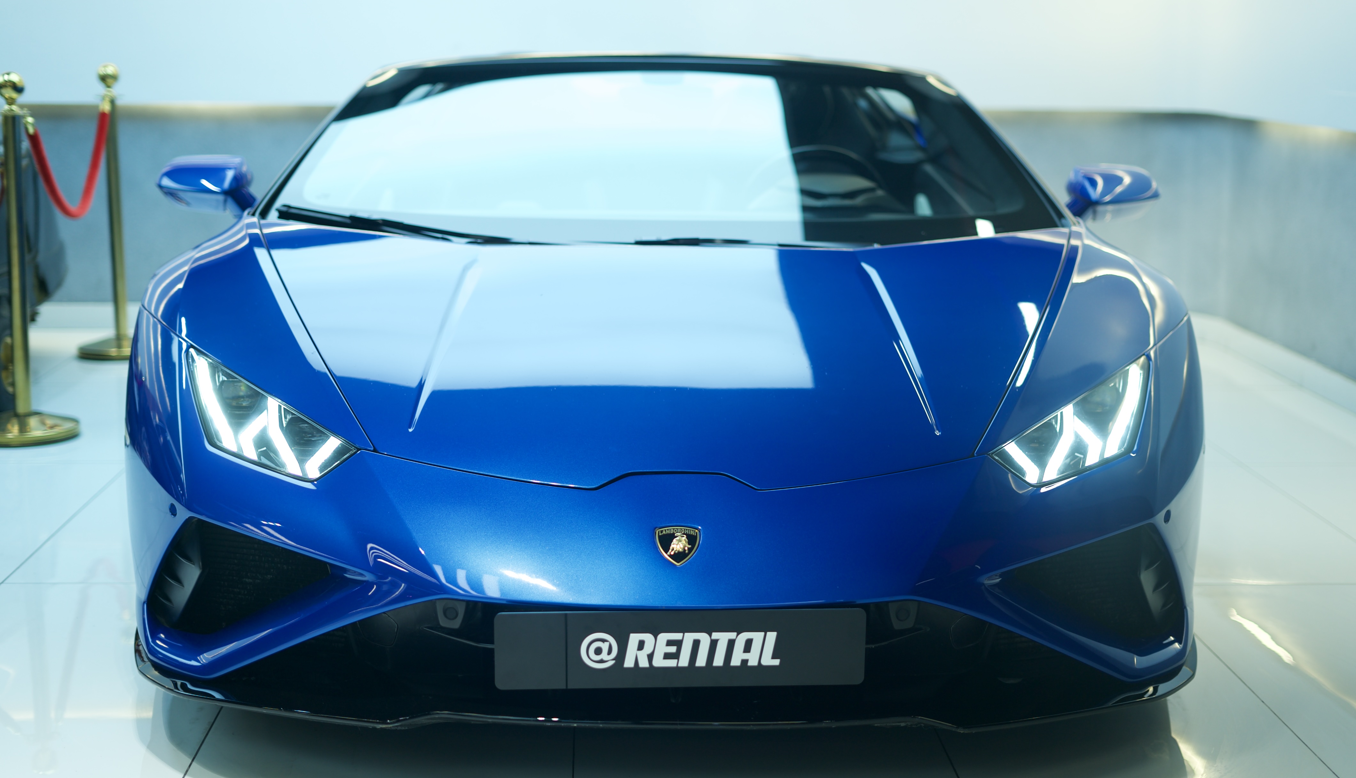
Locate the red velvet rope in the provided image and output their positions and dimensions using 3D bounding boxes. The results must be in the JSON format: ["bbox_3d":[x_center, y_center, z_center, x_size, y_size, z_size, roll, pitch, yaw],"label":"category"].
[{"bbox_3d":[-1.907,-0.719,5.949,0.050,0.365,1.363,-1,11,-8],"label":"red velvet rope"}]

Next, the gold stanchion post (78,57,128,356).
[{"bbox_3d":[-1.998,-0.636,6.690,0.320,1.030,0.320,1,11,0],"label":"gold stanchion post"}]

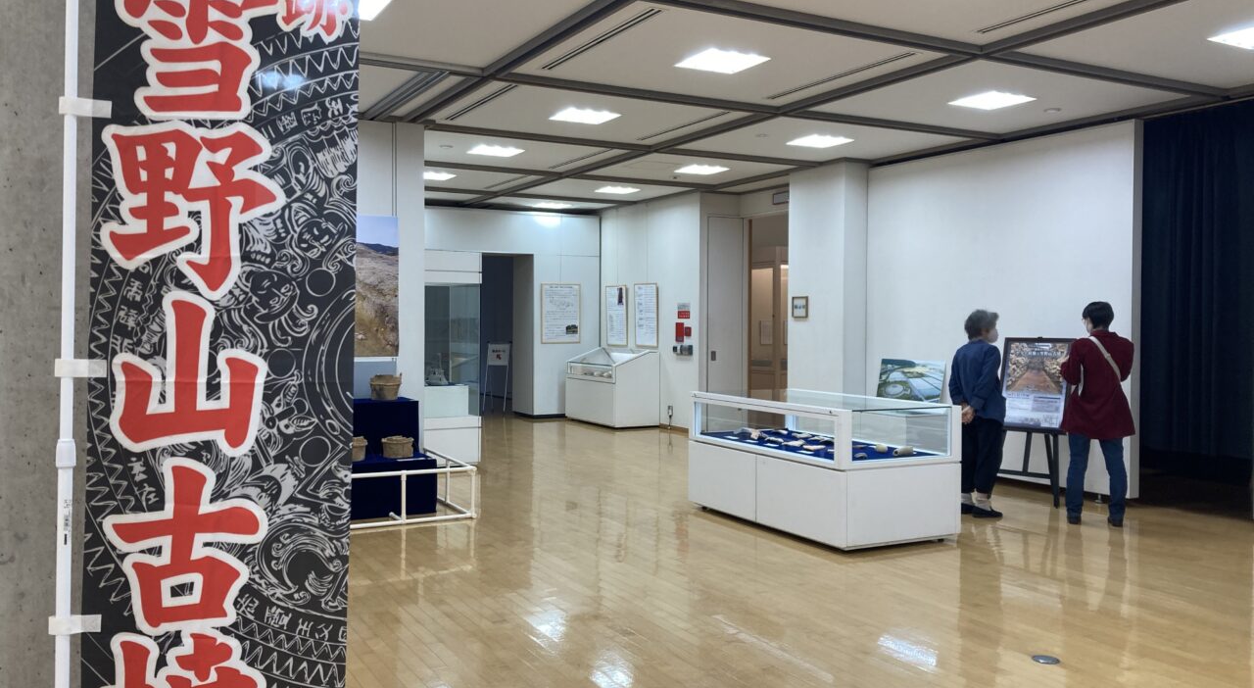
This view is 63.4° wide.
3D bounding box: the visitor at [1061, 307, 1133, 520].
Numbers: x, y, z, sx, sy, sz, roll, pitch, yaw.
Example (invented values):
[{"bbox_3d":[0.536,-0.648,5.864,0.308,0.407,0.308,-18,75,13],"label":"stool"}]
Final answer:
[{"bbox_3d":[3.388,0.485,7.300,0.510,1.580,0.380,0,1,-3],"label":"visitor"}]

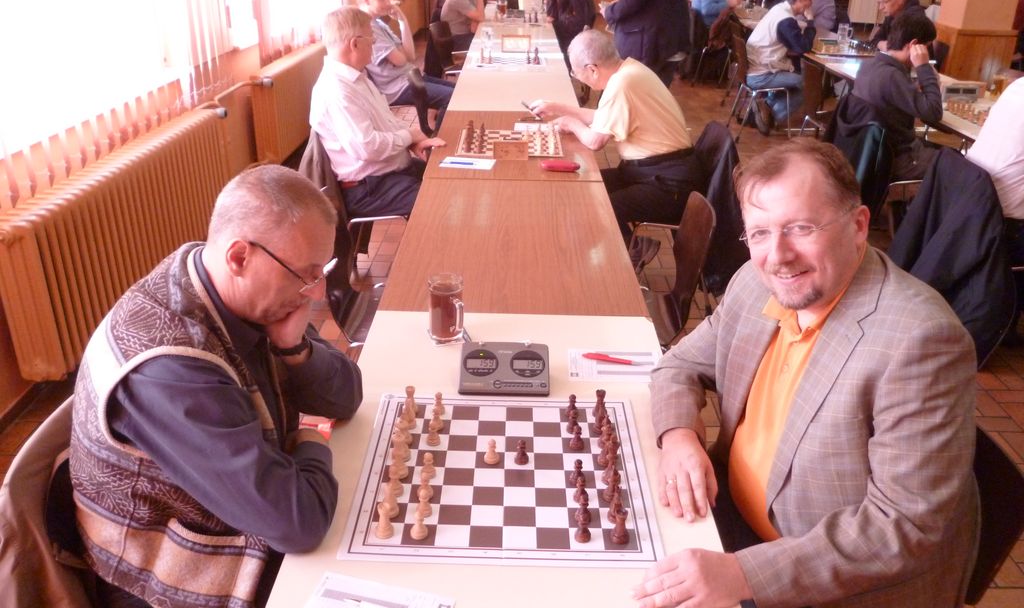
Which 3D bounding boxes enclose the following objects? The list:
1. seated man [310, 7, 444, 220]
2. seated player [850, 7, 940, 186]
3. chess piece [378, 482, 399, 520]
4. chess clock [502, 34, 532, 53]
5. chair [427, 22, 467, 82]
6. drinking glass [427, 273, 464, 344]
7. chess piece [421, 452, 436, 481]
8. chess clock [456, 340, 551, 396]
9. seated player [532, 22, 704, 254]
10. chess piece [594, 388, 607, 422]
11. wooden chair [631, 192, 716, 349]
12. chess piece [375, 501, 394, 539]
[{"bbox_3d":[-0.592,-0.693,3.875,0.660,1.310,0.540,0,25,-3],"label":"seated man"},{"bbox_3d":[2.148,-0.939,4.586,0.760,1.280,0.520,-1,25,-5],"label":"seated player"},{"bbox_3d":[-0.209,0.331,1.414,0.033,0.065,0.032,1,25,0],"label":"chess piece"},{"bbox_3d":[0.036,-2.015,6.412,0.212,0.123,0.060,2,25,0],"label":"chess clock"},{"bbox_3d":[-0.554,-2.065,7.405,0.540,0.830,0.470,2,25,0],"label":"chair"},{"bbox_3d":[-0.153,0.013,1.987,0.085,0.160,0.110,-15,30,-32],"label":"drinking glass"},{"bbox_3d":[-0.153,0.295,1.517,0.028,0.045,0.028,2,25,0],"label":"chess piece"},{"bbox_3d":[-0.015,0.145,1.827,0.195,0.061,0.122,2,25,0],"label":"chess clock"},{"bbox_3d":[0.493,-0.634,3.891,0.860,1.240,0.520,1,25,0],"label":"seated player"},{"bbox_3d":[0.186,0.204,1.715,0.030,0.058,0.030,1,25,0],"label":"chess piece"},{"bbox_3d":[0.410,0.055,2.878,0.520,0.840,0.460,1,25,0],"label":"wooden chair"},{"bbox_3d":[-0.211,0.357,1.369,0.031,0.054,0.031,2,25,0],"label":"chess piece"}]

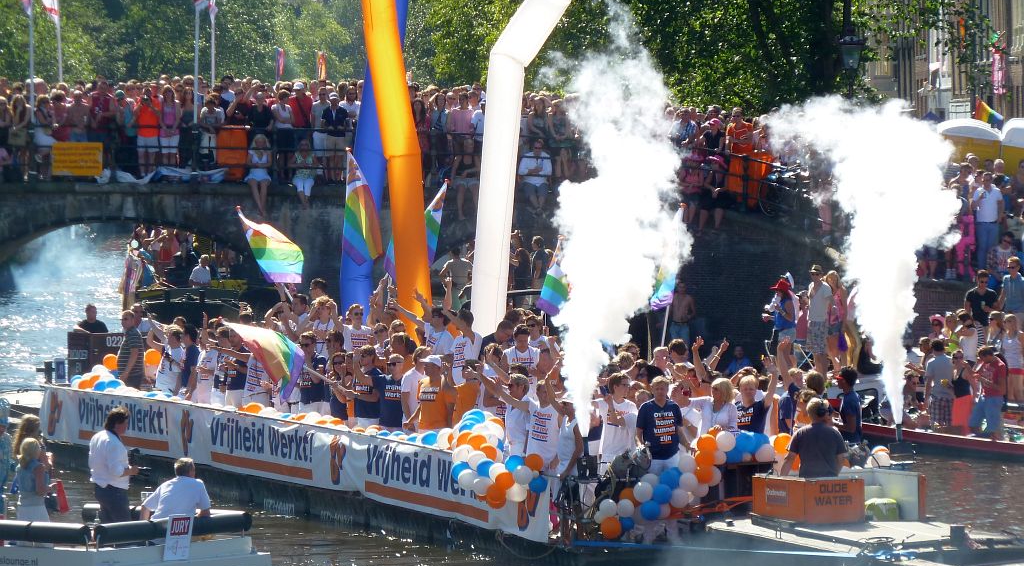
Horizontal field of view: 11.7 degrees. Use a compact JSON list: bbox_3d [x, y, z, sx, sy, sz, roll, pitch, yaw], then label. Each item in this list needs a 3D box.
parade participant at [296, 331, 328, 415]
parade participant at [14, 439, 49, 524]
[{"bbox_3d":[-2.418,1.487,60.629,0.500,1.800,0.350,1,2,35],"label":"parade participant"},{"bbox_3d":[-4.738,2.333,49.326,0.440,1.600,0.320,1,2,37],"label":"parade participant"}]

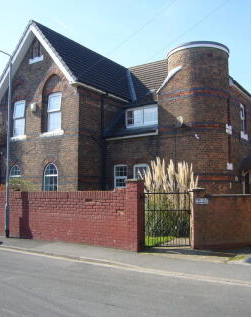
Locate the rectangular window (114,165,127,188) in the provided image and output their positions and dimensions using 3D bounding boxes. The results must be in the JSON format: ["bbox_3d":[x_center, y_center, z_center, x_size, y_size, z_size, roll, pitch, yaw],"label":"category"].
[{"bbox_3d":[-0.183,0.764,14.624,0.706,0.991,0.120,-4,-6,34],"label":"rectangular window"}]

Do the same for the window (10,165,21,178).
[{"bbox_3d":[-5.096,1.027,15.909,0.800,1.370,0.140,-4,-6,34],"label":"window"}]

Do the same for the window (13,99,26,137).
[{"bbox_3d":[-5.046,-1.900,16.322,0.953,1.723,0.150,-4,-6,34],"label":"window"}]

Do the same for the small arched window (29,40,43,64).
[{"bbox_3d":[-4.104,-4.909,15.694,0.850,1.100,0.200,-4,-6,34],"label":"small arched window"}]

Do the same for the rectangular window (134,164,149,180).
[{"bbox_3d":[0.661,0.734,14.057,0.729,0.993,0.120,-4,-6,34],"label":"rectangular window"}]

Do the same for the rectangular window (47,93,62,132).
[{"bbox_3d":[-3.108,-2.033,15.087,0.907,1.750,0.150,-4,-6,34],"label":"rectangular window"}]

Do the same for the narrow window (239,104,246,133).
[{"bbox_3d":[5.327,-1.811,15.469,0.150,1.260,0.950,-4,-6,34],"label":"narrow window"}]

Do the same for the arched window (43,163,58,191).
[{"bbox_3d":[-3.157,0.890,14.614,0.810,1.373,0.140,-4,-6,34],"label":"arched window"}]

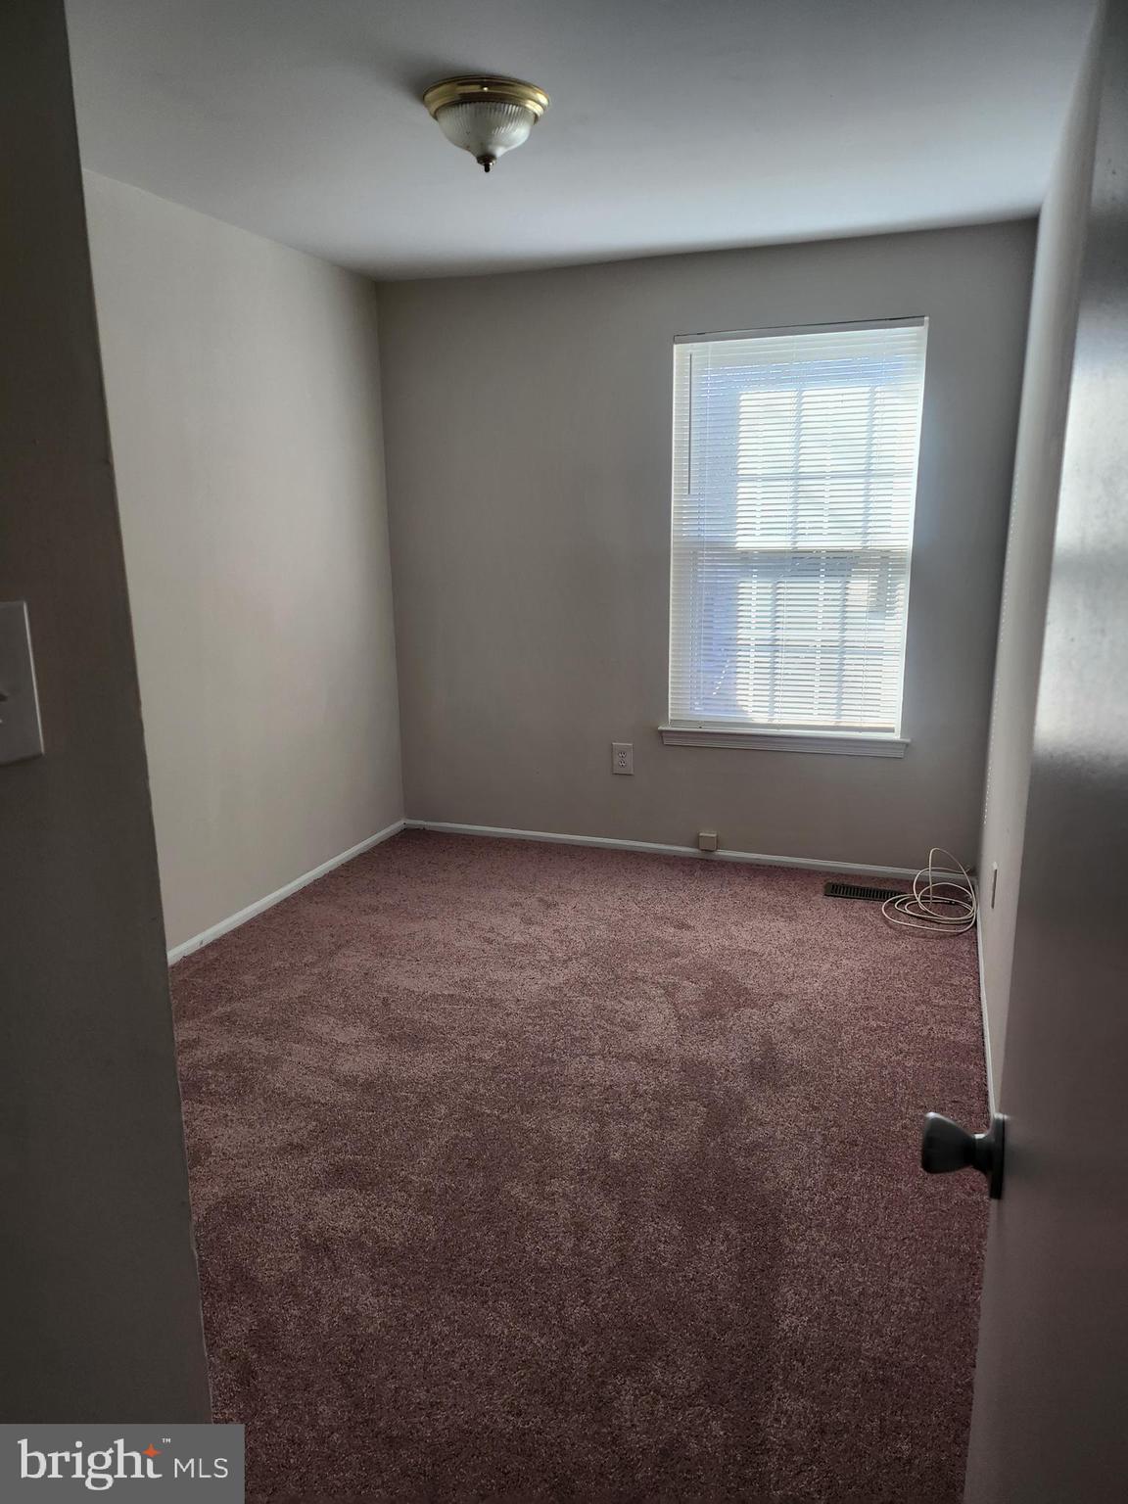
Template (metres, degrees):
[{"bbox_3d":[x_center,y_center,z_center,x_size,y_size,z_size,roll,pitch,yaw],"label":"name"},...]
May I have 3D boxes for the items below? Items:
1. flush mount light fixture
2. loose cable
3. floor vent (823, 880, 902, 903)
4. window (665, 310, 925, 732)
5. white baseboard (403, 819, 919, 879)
[{"bbox_3d":[-0.180,-1.456,2.465,0.297,0.157,0.297,-1,13,0],"label":"flush mount light fixture"},{"bbox_3d":[1.354,0.479,3.837,0.340,0.200,0.500,4,14,20],"label":"loose cable"},{"bbox_3d":[1.168,0.546,3.978,0.323,0.015,0.144,4,14,20],"label":"floor vent"},{"bbox_3d":[0.875,-0.831,4.057,0.928,1.528,0.080,4,14,20],"label":"window"},{"bbox_3d":[0.434,0.421,4.484,2.499,0.046,0.016,4,14,20],"label":"white baseboard"}]

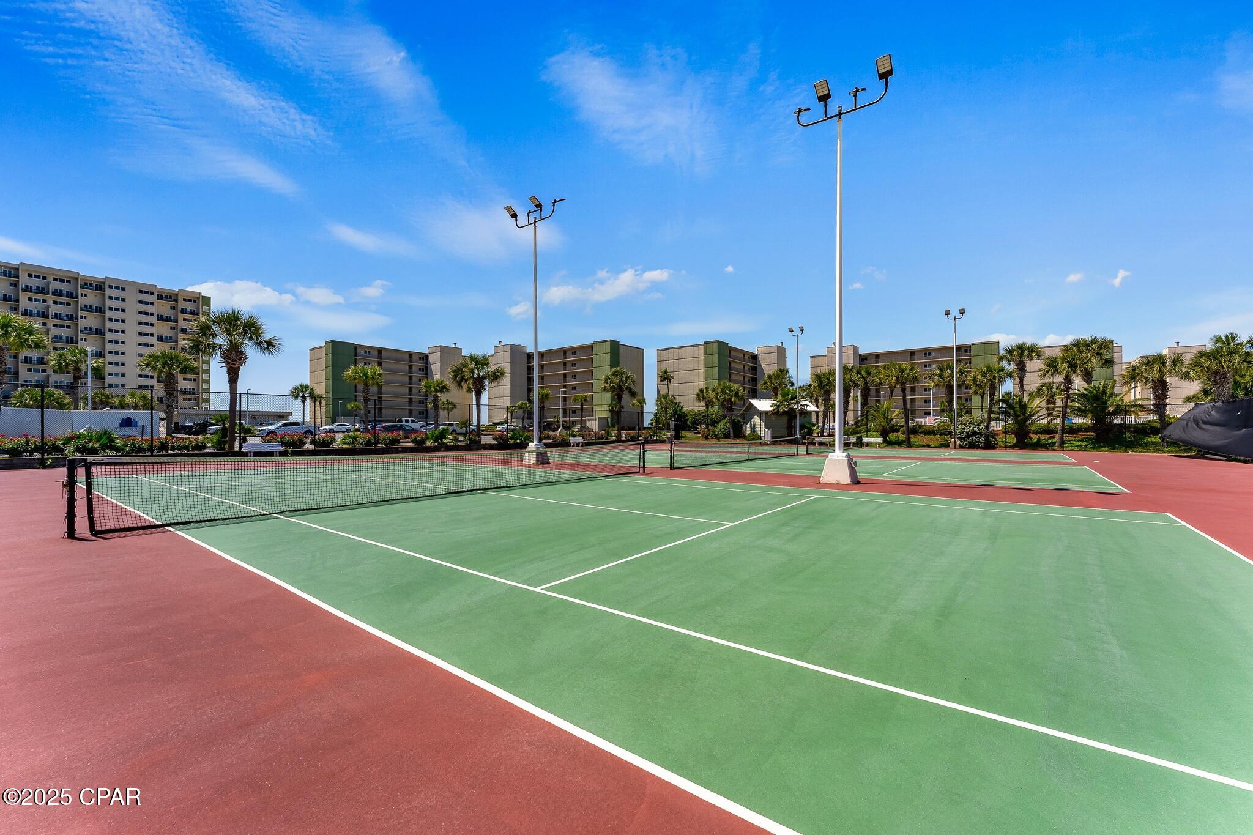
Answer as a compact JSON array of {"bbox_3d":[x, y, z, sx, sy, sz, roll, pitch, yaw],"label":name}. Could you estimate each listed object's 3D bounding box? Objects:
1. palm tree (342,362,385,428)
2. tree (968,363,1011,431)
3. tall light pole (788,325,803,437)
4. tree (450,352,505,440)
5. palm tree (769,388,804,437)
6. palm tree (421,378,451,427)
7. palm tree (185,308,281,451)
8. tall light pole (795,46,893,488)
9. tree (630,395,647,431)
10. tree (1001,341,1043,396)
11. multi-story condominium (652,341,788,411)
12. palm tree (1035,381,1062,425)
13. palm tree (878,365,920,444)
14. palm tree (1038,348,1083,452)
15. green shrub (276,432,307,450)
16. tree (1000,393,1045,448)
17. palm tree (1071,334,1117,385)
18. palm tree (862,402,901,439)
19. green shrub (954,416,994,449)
[{"bbox_3d":[-26.435,-1.679,49.091,3.600,7.300,3.600,1,-2,-28],"label":"palm tree"},{"bbox_3d":[34.616,-1.773,46.589,3.400,7.100,3.400,-1,-2,37],"label":"tree"},{"bbox_3d":[15.967,-2.955,45.803,1.430,11.310,1.120,-1,-2,38],"label":"tall light pole"},{"bbox_3d":[-10.563,-1.299,34.475,3.880,6.550,3.880,0,-1,0],"label":"tree"},{"bbox_3d":[15.790,-0.192,47.773,3.370,5.670,3.370,0,-1,0],"label":"palm tree"},{"bbox_3d":[-16.552,-0.681,42.355,2.550,5.450,2.550,0,-1,0],"label":"palm tree"},{"bbox_3d":[-19.845,-1.828,24.687,3.900,7.000,3.800,1,-2,-39],"label":"palm tree"},{"bbox_3d":[6.047,-3.857,13.930,2.400,11.350,1.000,-1,-2,37],"label":"tall light pole"},{"bbox_3d":[1.657,-0.133,65.995,2.450,5.440,2.450,0,-1,0],"label":"tree"},{"bbox_3d":[33.990,-2.360,41.925,2.879,8.427,2.735,-1,-2,39],"label":"tree"},{"bbox_3d":[24.029,-6.344,117.541,19.500,19.000,28.500,-1,-2,37],"label":"multi-story condominium"},{"bbox_3d":[42.168,-1.078,48.750,2.074,5.095,1.971,-1,-2,41],"label":"palm tree"},{"bbox_3d":[23.271,-1.083,41.438,2.904,7.080,2.759,-1,-2,29],"label":"palm tree"},{"bbox_3d":[32.476,-1.483,36.445,2.960,7.580,2.960,0,-1,0],"label":"palm tree"},{"bbox_3d":[-22.813,1.599,33.150,1.756,1.199,1.580,1,-2,-35],"label":"green shrub"},{"bbox_3d":[30.970,0.216,38.254,3.100,4.250,3.100,-1,-2,39],"label":"tree"},{"bbox_3d":[38.232,-2.491,39.975,2.728,8.517,2.592,-1,-2,44],"label":"palm tree"},{"bbox_3d":[22.352,0.322,42.705,3.193,3.562,3.033,-1,-2,28],"label":"palm tree"},{"bbox_3d":[27.548,1.181,38.512,2.706,2.671,2.436,-1,-2,36],"label":"green shrub"}]

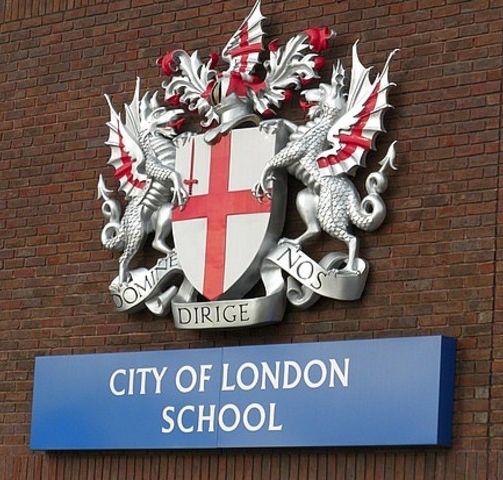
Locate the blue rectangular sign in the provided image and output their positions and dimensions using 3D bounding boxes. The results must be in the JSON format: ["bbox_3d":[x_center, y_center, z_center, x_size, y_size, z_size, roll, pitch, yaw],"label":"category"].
[{"bbox_3d":[-0.157,1.030,14.292,3.538,0.648,0.142,-5,-12,41],"label":"blue rectangular sign"}]

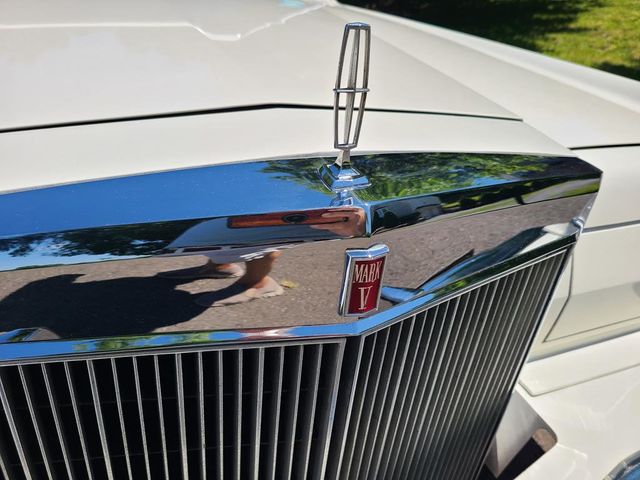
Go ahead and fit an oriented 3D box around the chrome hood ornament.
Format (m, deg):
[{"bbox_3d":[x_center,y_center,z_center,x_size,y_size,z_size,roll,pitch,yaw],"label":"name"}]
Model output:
[{"bbox_3d":[0.021,-0.087,0.323,0.032,0.107,0.027,-9,32,-21],"label":"chrome hood ornament"}]

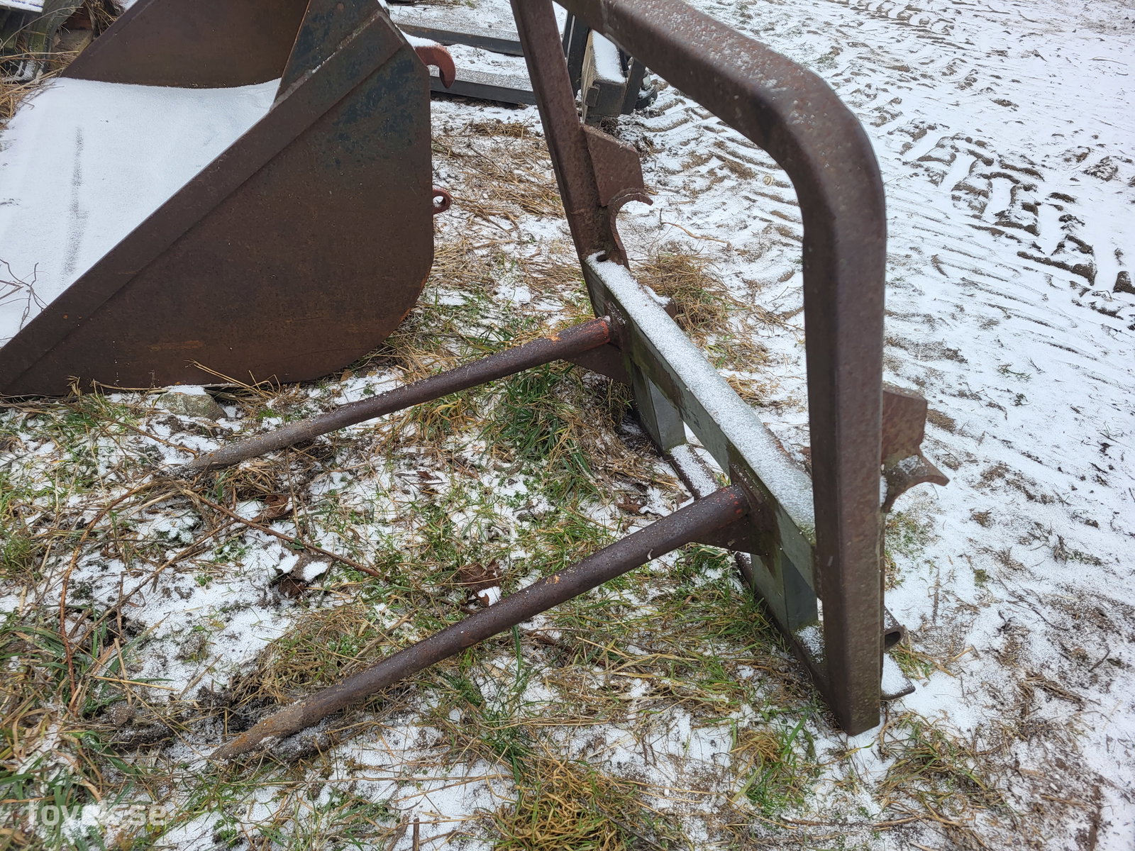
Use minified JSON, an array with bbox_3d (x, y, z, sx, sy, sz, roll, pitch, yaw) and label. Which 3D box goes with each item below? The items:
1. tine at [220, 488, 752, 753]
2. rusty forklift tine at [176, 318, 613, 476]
[{"bbox_3d":[-0.138,0.331,1.413,0.969,0.060,0.059,-25,42,-4],"label":"tine"},{"bbox_3d":[-0.391,-0.060,1.969,1.030,0.060,0.059,-19,40,-4],"label":"rusty forklift tine"}]

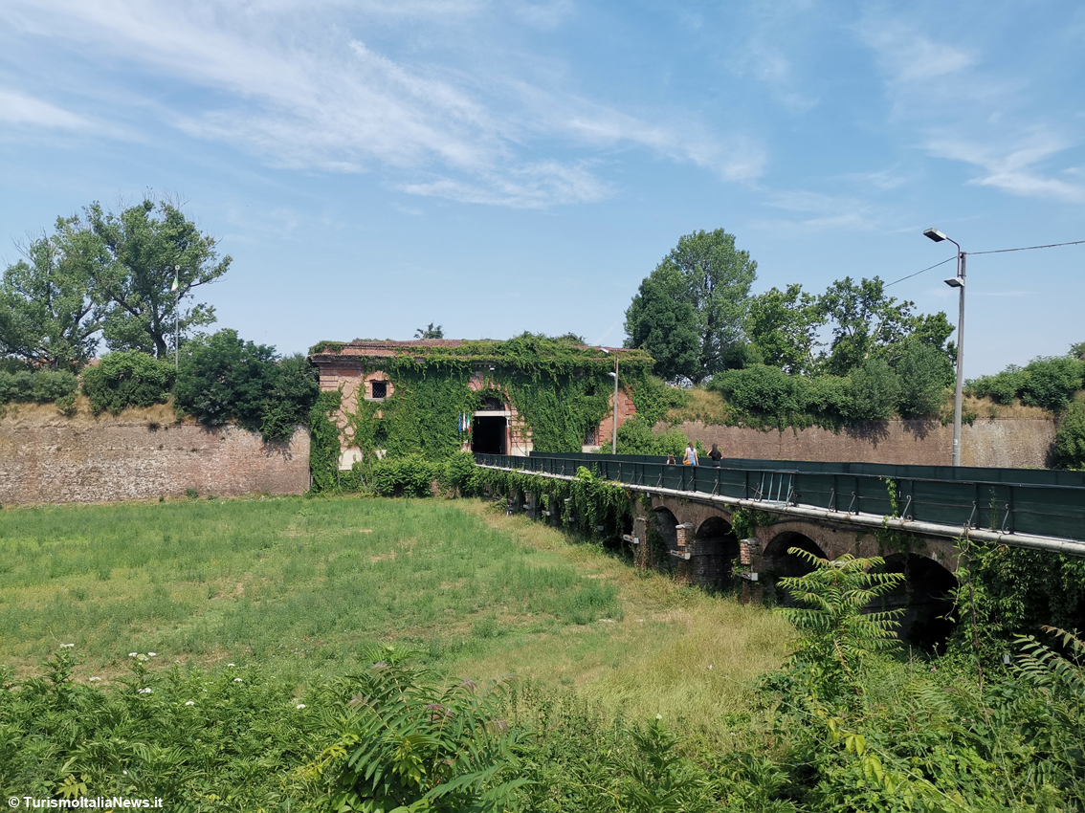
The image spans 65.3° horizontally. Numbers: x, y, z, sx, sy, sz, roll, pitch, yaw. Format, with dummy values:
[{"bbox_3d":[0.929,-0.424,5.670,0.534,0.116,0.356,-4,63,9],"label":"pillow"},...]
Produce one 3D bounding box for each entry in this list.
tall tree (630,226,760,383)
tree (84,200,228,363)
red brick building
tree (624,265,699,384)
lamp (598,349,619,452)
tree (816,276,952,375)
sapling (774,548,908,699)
[{"bbox_3d":[16.354,-10.760,93.624,13.730,17.330,13.160,0,-3,10],"label":"tall tree"},{"bbox_3d":[-38.234,-11.746,84.661,13.860,17.630,12.710,1,-3,-24],"label":"tree"},{"bbox_3d":[-6.523,0.077,84.916,29.500,14.000,15.000,1,-3,-12],"label":"red brick building"},{"bbox_3d":[12.569,-8.483,90.512,7.820,12.580,7.730,0,-3,8],"label":"tree"},{"bbox_3d":[4.413,0.132,56.916,1.450,8.200,0.380,1,-3,-14],"label":"lamp"},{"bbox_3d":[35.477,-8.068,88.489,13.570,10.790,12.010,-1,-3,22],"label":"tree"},{"bbox_3d":[3.346,2.430,9.394,1.400,1.700,1.350,-1,-3,18],"label":"sapling"}]

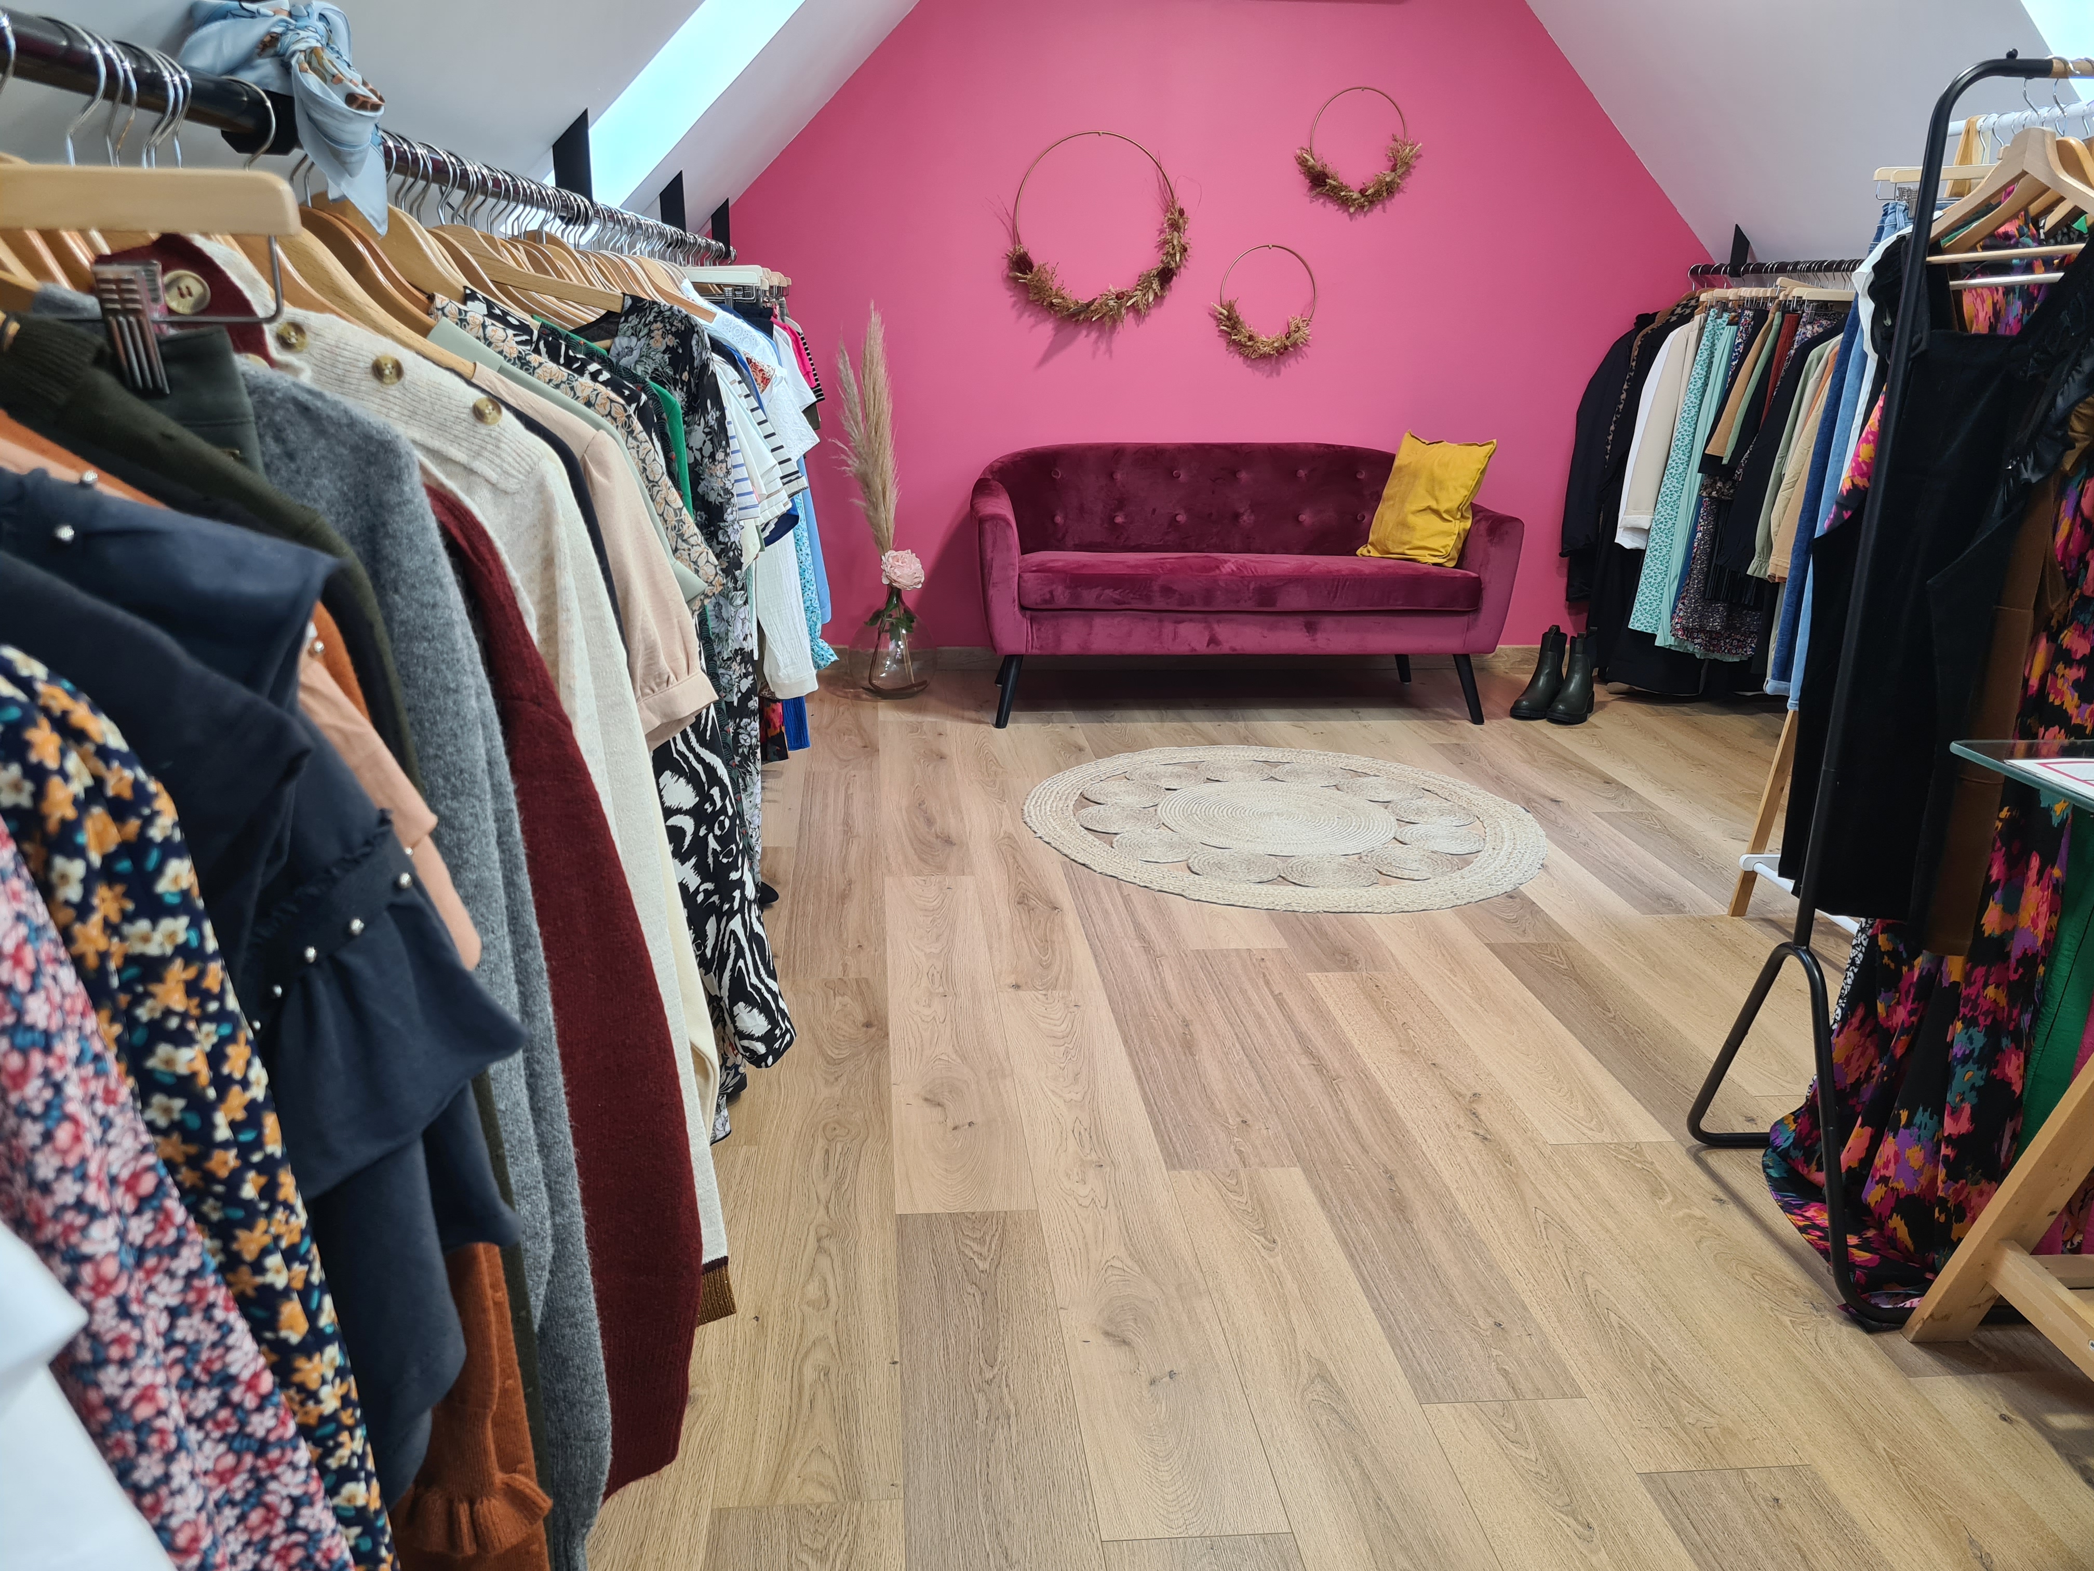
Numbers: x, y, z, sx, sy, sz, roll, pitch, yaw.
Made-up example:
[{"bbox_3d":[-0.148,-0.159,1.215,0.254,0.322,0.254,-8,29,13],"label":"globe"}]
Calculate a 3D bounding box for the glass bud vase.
[{"bbox_3d":[-0.469,-0.444,4.891,0.250,0.300,0.250,-1,17,-6],"label":"glass bud vase"}]

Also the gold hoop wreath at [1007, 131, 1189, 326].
[{"bbox_3d":[0.157,-1.696,4.809,0.560,0.561,0.070,-1,17,-6],"label":"gold hoop wreath"}]

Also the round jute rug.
[{"bbox_3d":[0.566,0.071,3.785,1.250,0.012,1.260,1,17,0],"label":"round jute rug"}]

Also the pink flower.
[{"bbox_3d":[-0.442,-0.660,4.827,0.130,0.120,0.120,-1,17,-6],"label":"pink flower"}]

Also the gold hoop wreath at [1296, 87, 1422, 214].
[{"bbox_3d":[0.959,-1.945,4.826,0.397,0.359,0.060,-1,17,-6],"label":"gold hoop wreath"}]

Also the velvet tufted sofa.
[{"bbox_3d":[0.575,-0.637,4.821,1.650,0.760,0.700,-1,17,-6],"label":"velvet tufted sofa"}]

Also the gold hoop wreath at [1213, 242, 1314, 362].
[{"bbox_3d":[0.682,-1.510,4.928,0.330,0.348,0.060,-1,17,-6],"label":"gold hoop wreath"}]

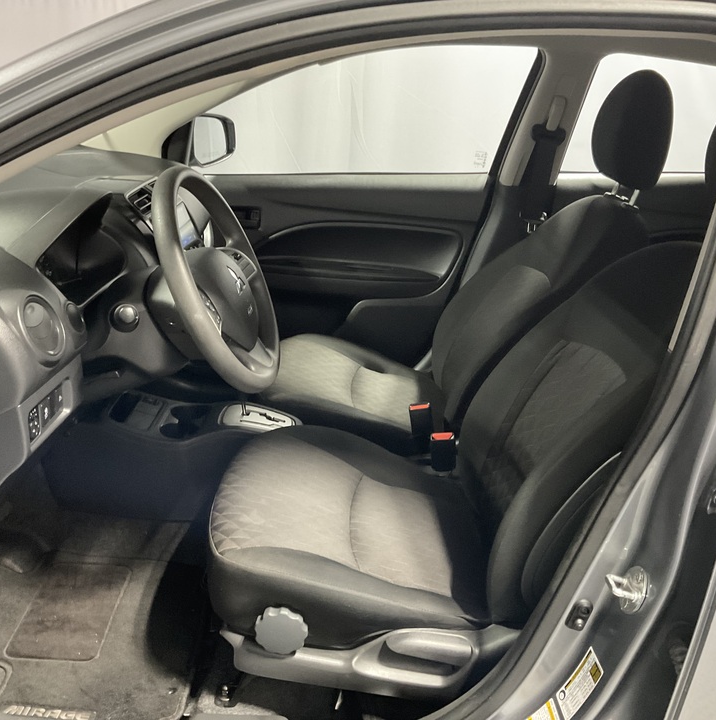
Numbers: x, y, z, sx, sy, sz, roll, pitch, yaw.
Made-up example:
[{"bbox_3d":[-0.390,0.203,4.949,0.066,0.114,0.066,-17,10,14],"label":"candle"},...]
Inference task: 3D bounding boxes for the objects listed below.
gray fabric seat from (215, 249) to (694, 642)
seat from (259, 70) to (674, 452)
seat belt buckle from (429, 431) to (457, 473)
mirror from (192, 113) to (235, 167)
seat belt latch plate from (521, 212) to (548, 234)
[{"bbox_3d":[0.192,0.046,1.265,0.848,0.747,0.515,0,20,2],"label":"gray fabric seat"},{"bbox_3d":[0.234,-0.188,1.845,0.879,0.909,0.505,0,20,2],"label":"seat"},{"bbox_3d":[0.167,0.187,1.563,0.046,0.086,0.030,0,20,2],"label":"seat belt buckle"},{"bbox_3d":[-0.416,-0.630,2.291,0.106,0.146,0.192,8,21,23],"label":"mirror"},{"bbox_3d":[0.442,-0.340,2.021,0.068,0.060,0.020,2,19,2],"label":"seat belt latch plate"}]

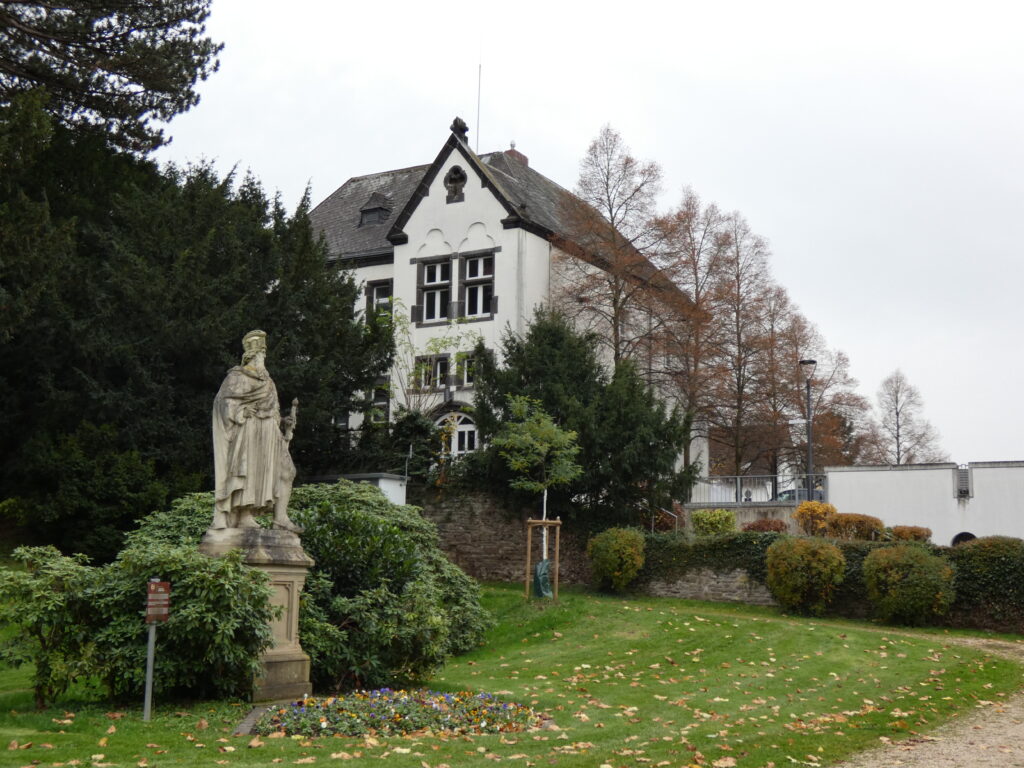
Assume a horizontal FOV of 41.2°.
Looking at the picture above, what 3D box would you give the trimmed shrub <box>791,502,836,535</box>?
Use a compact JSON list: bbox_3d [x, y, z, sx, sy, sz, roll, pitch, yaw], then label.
[{"bbox_3d":[9.661,4.390,43.389,1.400,1.350,1.250,1,-9,0],"label":"trimmed shrub"}]

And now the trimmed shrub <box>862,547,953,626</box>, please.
[{"bbox_3d":[8.013,4.062,27.500,1.859,1.612,1.766,-4,-10,33],"label":"trimmed shrub"}]

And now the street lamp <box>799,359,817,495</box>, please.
[{"bbox_3d":[10.534,1.745,48.064,0.600,5.309,0.600,1,-9,0],"label":"street lamp"}]

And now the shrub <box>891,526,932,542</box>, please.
[{"bbox_3d":[10.716,4.117,36.500,1.127,0.581,0.958,-4,-10,33],"label":"shrub"}]

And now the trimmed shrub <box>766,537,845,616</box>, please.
[{"bbox_3d":[6.212,4.085,28.800,1.651,1.689,1.601,-4,-10,33],"label":"trimmed shrub"}]

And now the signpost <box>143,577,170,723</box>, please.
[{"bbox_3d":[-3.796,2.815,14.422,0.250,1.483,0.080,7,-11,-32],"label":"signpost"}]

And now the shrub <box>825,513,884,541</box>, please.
[{"bbox_3d":[9.438,3.954,37.500,1.703,0.814,1.323,-4,-10,33],"label":"shrub"}]

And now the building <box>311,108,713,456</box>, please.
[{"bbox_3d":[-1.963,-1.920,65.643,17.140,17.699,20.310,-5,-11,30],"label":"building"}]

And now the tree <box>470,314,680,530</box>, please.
[{"bbox_3d":[1.992,0.981,40.458,6.300,6.603,5.600,1,-9,0],"label":"tree"}]

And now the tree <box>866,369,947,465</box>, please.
[{"bbox_3d":[25.176,4.994,87.002,5.200,12.159,5.000,1,-9,0],"label":"tree"}]

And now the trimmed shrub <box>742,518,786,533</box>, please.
[{"bbox_3d":[8.066,4.719,43.430,1.400,0.850,1.200,1,-9,0],"label":"trimmed shrub"}]

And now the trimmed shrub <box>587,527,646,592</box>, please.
[{"bbox_3d":[2.404,4.048,31.300,1.380,1.518,1.380,1,-9,0],"label":"trimmed shrub"}]

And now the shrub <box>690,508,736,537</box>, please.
[{"bbox_3d":[5.997,4.182,40.500,1.369,0.938,1.369,-4,-10,33],"label":"shrub"}]

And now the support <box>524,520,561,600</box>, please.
[{"bbox_3d":[0.689,3.768,29.300,0.760,1.760,0.660,0,-9,10],"label":"support"}]

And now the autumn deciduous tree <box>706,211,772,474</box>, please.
[{"bbox_3d":[10.440,-0.782,61.793,3.600,14.702,3.600,1,-9,0],"label":"autumn deciduous tree"}]

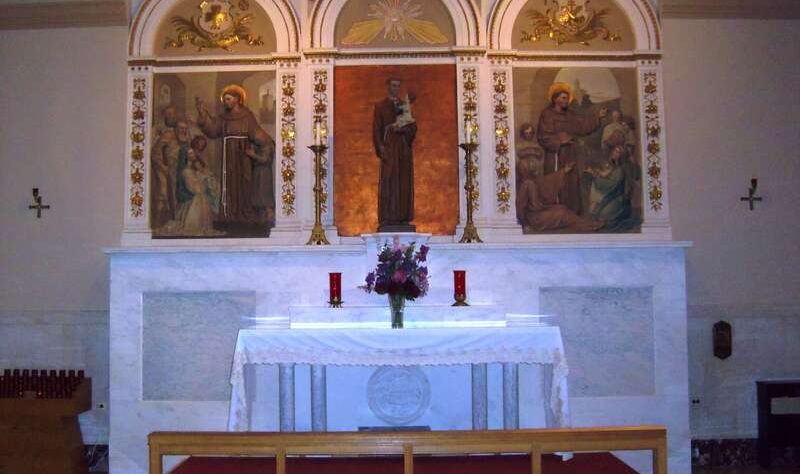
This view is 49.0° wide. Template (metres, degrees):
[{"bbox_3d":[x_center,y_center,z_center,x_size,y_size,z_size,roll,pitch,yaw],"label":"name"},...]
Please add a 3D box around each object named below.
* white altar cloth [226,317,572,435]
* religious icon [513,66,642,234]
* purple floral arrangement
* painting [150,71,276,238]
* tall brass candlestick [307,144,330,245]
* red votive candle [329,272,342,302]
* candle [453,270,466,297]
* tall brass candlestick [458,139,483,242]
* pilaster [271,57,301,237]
[{"bbox_3d":[-0.007,1.098,6.771,2.459,1.117,0.800,-1,-4,0],"label":"white altar cloth"},{"bbox_3d":[1.627,-0.798,8.052,1.173,1.545,0.060,-1,-4,0],"label":"religious icon"},{"bbox_3d":[-0.027,0.256,6.718,0.520,0.474,0.440,-1,-4,0],"label":"purple floral arrangement"},{"bbox_3d":[-1.705,-0.752,8.051,1.146,1.545,0.060,-1,-4,0],"label":"painting"},{"bbox_3d":[-0.723,-0.382,7.795,0.213,0.902,0.200,-1,-4,0],"label":"tall brass candlestick"},{"bbox_3d":[-0.511,0.415,7.008,0.110,0.263,0.110,-1,-4,0],"label":"red votive candle"},{"bbox_3d":[0.475,0.403,7.009,0.110,0.271,0.110,-1,-4,0],"label":"candle"},{"bbox_3d":[0.628,-0.391,7.794,0.209,0.902,0.200,-1,-4,0],"label":"tall brass candlestick"},{"bbox_3d":[-1.031,-0.808,7.974,0.272,1.696,0.150,-1,-4,0],"label":"pilaster"}]

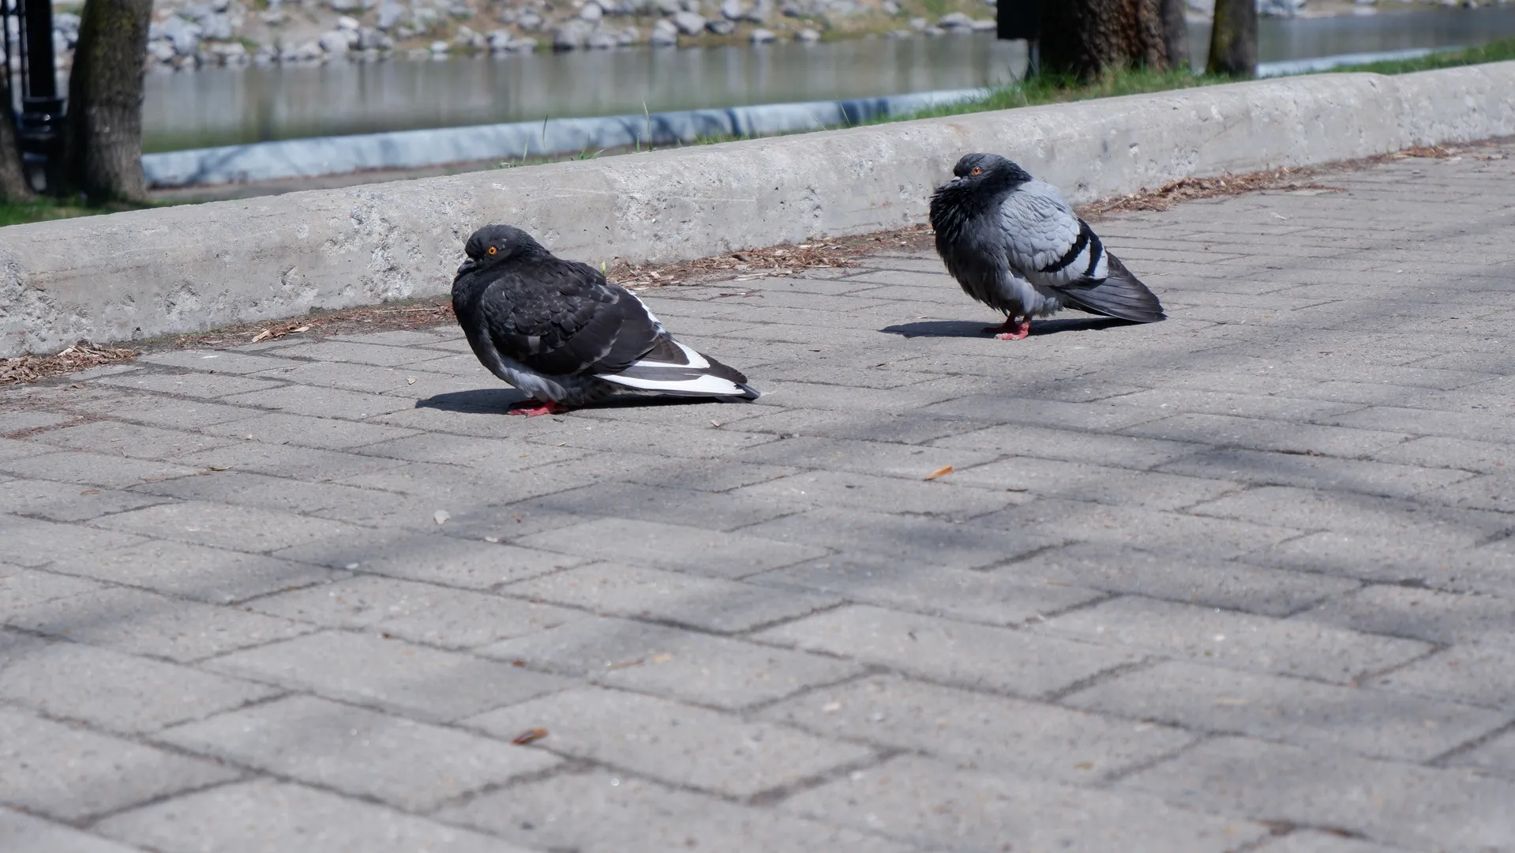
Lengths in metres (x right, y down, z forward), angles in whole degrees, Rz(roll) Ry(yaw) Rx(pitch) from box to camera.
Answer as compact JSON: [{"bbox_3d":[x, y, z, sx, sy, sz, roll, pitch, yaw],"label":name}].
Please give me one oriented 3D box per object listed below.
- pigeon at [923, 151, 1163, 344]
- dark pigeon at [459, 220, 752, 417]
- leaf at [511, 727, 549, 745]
[{"bbox_3d":[0.284,-0.184,2.638,0.240,0.177,0.120,-5,10,-19],"label":"pigeon"},{"bbox_3d":[-0.135,-0.095,2.274,0.262,0.160,0.120,-2,10,-6],"label":"dark pigeon"},{"bbox_3d":[-0.111,0.151,1.293,0.021,0.004,0.008,-8,12,-33],"label":"leaf"}]

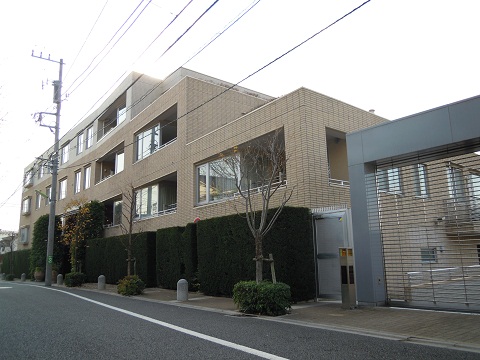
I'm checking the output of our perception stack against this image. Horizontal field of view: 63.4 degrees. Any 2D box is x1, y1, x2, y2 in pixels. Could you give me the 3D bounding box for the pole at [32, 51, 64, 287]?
[{"bbox_3d":[-11.706,-0.823,23.429,1.900,14.000,0.700,7,-14,-36],"label":"pole"}]

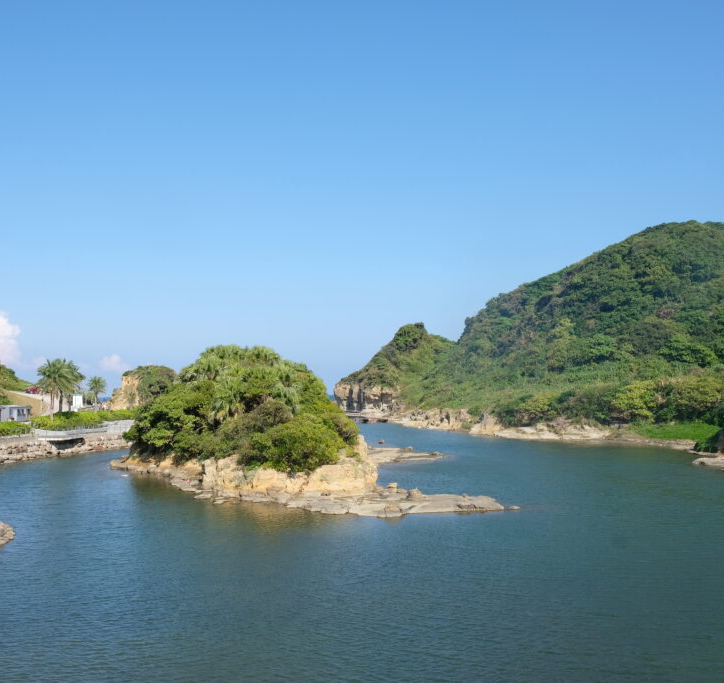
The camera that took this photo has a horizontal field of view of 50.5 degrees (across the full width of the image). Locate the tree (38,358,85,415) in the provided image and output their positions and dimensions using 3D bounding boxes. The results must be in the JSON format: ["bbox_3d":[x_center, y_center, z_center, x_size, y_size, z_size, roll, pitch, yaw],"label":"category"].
[{"bbox_3d":[-35.561,5.705,90.749,5.200,7.400,4.800,-1,-4,0],"label":"tree"}]

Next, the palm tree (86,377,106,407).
[{"bbox_3d":[-44.215,8.526,127.817,3.500,5.400,3.500,-1,-4,0],"label":"palm tree"}]

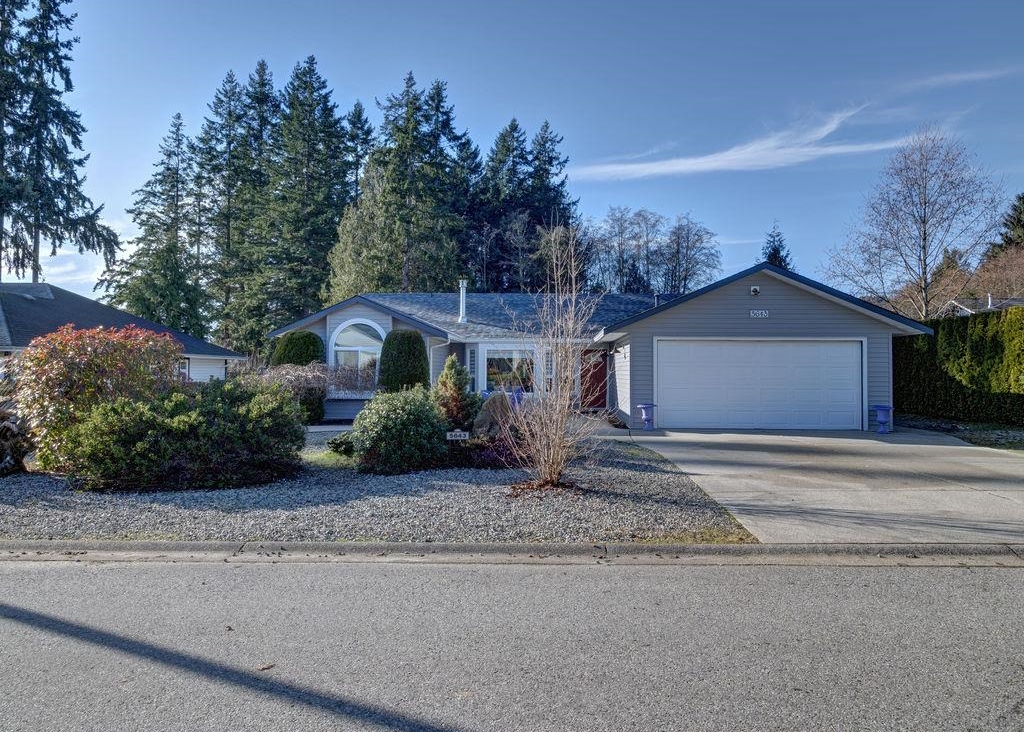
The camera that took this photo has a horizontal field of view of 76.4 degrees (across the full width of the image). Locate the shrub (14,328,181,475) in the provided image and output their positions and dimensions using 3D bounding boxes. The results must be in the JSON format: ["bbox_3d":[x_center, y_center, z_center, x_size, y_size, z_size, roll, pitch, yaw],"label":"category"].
[{"bbox_3d":[-6.529,0.437,10.300,2.627,2.187,2.200,0,0,0],"label":"shrub"}]

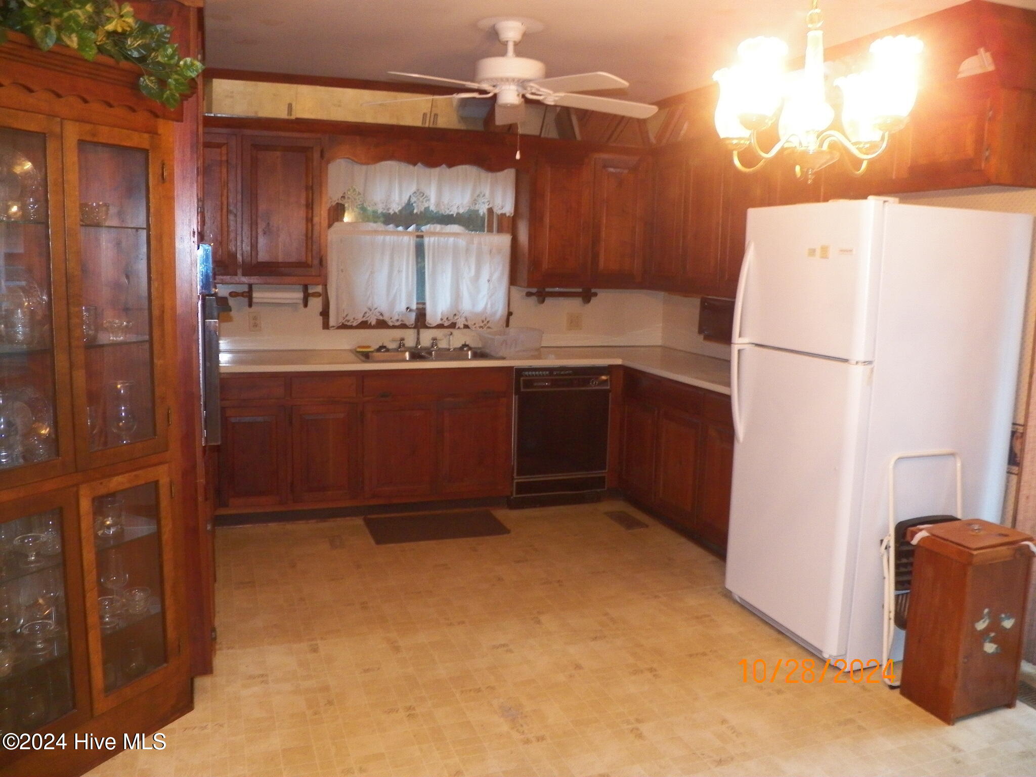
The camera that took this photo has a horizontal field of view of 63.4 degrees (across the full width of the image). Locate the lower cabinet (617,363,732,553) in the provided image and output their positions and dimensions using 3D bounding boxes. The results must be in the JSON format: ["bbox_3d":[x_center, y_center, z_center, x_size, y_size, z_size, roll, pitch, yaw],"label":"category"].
[{"bbox_3d":[1.135,0.373,4.593,0.622,0.858,1.372,-2,9,-19],"label":"lower cabinet"}]

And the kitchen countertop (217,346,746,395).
[{"bbox_3d":[-0.083,-0.087,4.436,3.004,0.039,2.060,-2,9,-19],"label":"kitchen countertop"}]

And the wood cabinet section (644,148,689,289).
[{"bbox_3d":[1.079,-1.034,5.173,0.320,0.870,0.450,-2,9,-18],"label":"wood cabinet section"}]

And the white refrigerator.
[{"bbox_3d":[1.381,0.146,3.374,0.775,1.681,0.694,-2,9,-19],"label":"white refrigerator"}]

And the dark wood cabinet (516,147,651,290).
[{"bbox_3d":[0.407,-1.072,5.380,0.818,0.848,0.319,-2,9,-19],"label":"dark wood cabinet"}]

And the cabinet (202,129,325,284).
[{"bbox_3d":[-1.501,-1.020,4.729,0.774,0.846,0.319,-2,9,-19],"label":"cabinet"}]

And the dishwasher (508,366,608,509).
[{"bbox_3d":[0.166,0.245,5.291,0.613,0.856,0.598,-2,9,-19],"label":"dishwasher"}]

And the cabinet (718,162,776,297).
[{"bbox_3d":[1.329,-0.879,4.393,0.319,0.813,0.519,-2,9,-19],"label":"cabinet"}]

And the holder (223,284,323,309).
[{"bbox_3d":[-1.391,-0.531,4.798,0.512,0.132,0.127,-2,9,-19],"label":"holder"}]

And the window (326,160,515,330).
[{"bbox_3d":[-0.590,-0.891,5.211,1.215,1.063,0.098,-2,9,-19],"label":"window"}]

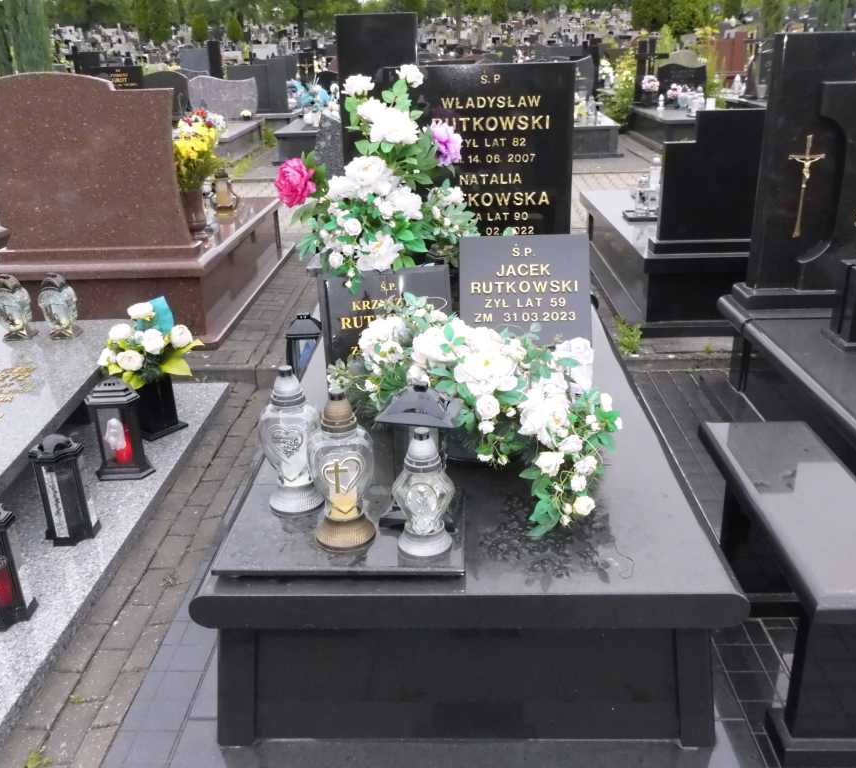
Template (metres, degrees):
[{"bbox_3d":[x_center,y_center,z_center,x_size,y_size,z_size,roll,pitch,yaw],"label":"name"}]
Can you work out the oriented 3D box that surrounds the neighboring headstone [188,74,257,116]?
[{"bbox_3d":[-2.737,-3.848,11.105,0.928,0.542,0.110,-1,22,2],"label":"neighboring headstone"}]

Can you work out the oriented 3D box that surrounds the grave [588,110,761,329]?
[{"bbox_3d":[1.668,-1.185,5.178,1.130,1.130,2.172,-1,22,2],"label":"grave"}]

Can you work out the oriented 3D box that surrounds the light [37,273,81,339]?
[{"bbox_3d":[-1.639,-0.346,3.648,0.155,0.277,0.105,-1,26,2],"label":"light"}]

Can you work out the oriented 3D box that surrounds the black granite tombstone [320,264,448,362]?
[{"bbox_3d":[-0.130,-0.209,2.716,0.425,0.325,0.040,-5,2,-9],"label":"black granite tombstone"}]

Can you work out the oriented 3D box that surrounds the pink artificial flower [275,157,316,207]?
[{"bbox_3d":[-0.459,-0.700,2.863,0.135,0.168,0.100,12,26,30],"label":"pink artificial flower"}]

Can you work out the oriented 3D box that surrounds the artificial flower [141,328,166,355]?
[{"bbox_3d":[-1.056,-0.164,3.186,0.098,0.098,0.080,-9,23,-18],"label":"artificial flower"}]

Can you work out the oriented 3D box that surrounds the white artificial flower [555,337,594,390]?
[{"bbox_3d":[0.393,-0.055,2.222,0.108,0.128,0.099,2,22,10],"label":"white artificial flower"}]

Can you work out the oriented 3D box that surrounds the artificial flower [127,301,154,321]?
[{"bbox_3d":[-1.181,-0.302,3.403,0.108,0.084,0.099,-9,23,-18],"label":"artificial flower"}]

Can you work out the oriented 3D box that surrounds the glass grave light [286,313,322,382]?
[{"bbox_3d":[-0.525,-0.132,3.593,0.160,0.357,0.160,-1,22,2],"label":"glass grave light"}]

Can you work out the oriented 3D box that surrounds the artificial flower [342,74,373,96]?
[{"bbox_3d":[-0.226,-0.970,2.691,0.104,0.075,0.090,-3,22,-4],"label":"artificial flower"}]

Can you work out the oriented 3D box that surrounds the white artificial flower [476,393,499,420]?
[{"bbox_3d":[0.159,0.062,2.181,0.062,0.065,0.059,0,22,4],"label":"white artificial flower"}]

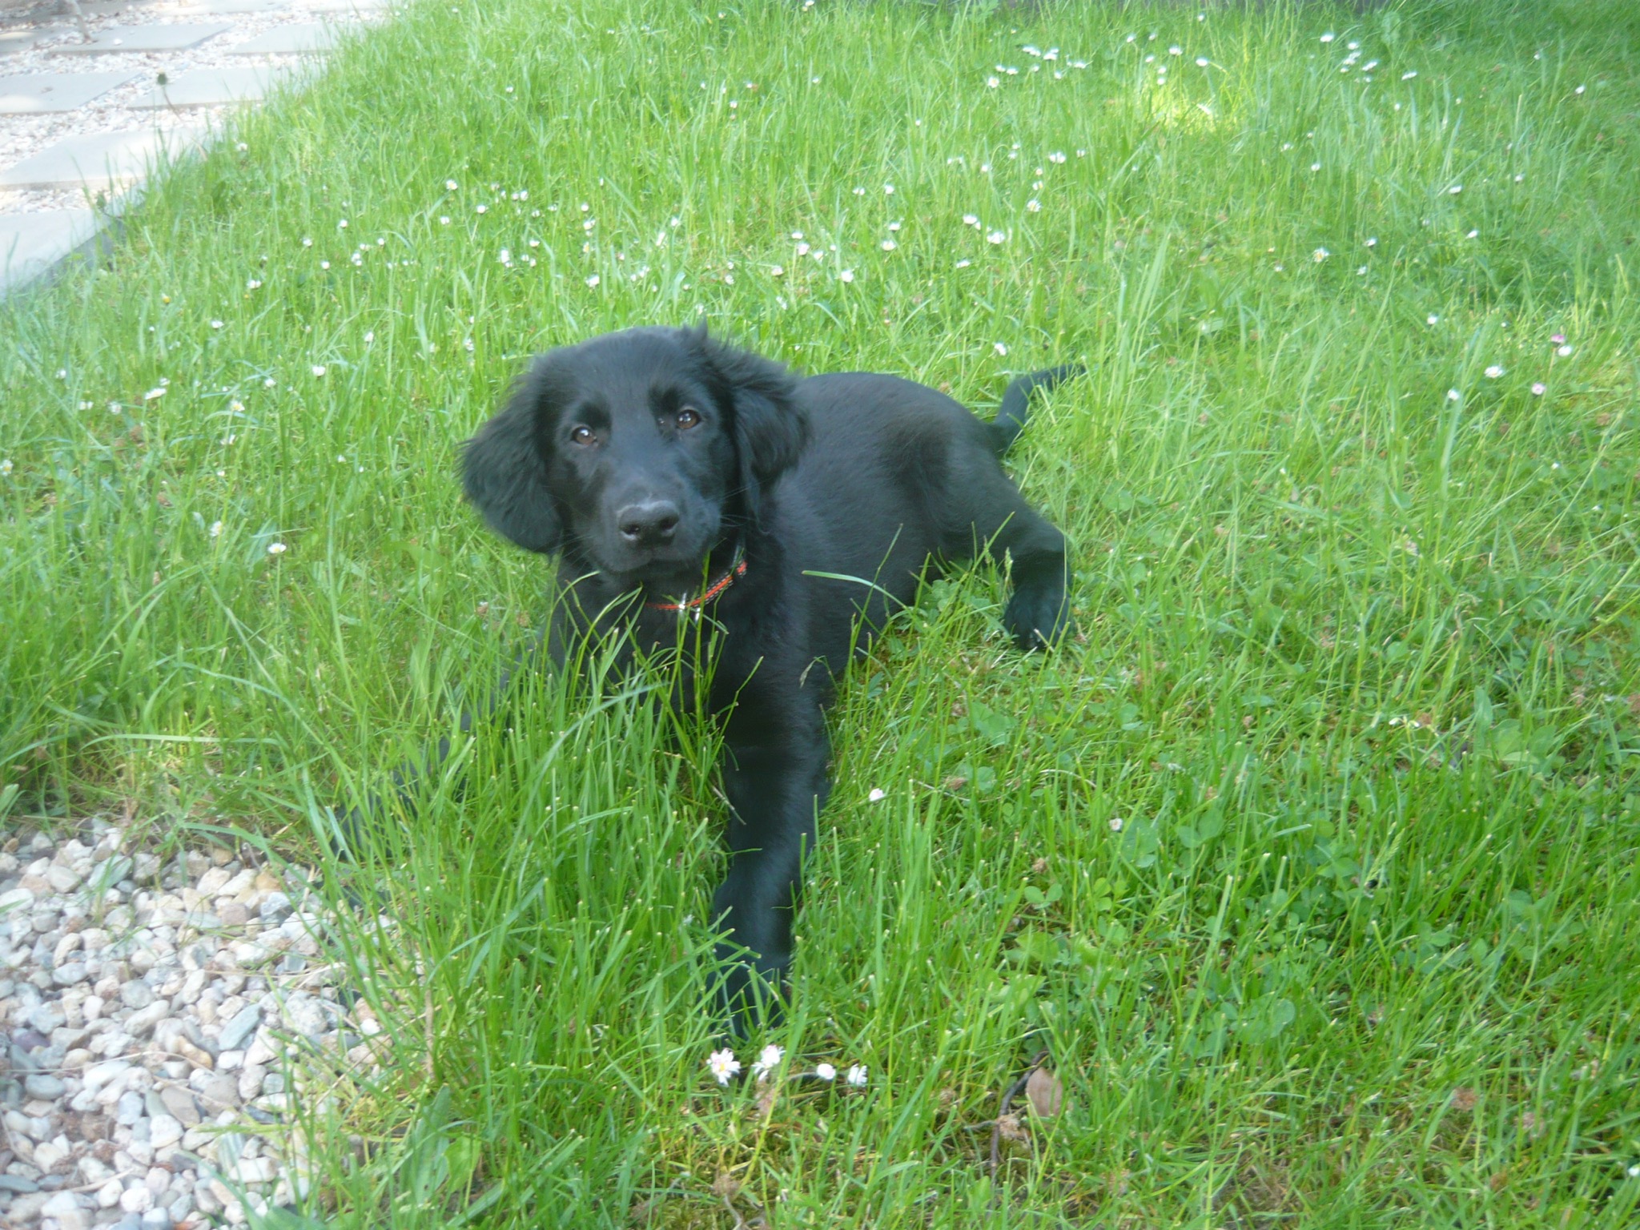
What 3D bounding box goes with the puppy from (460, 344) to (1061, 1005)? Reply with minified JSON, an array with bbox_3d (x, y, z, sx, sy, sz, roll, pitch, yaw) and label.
[{"bbox_3d":[-0.027,-0.082,1.111,0.330,0.320,0.640,15,34,24],"label":"puppy"}]

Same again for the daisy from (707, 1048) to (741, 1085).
[{"bbox_3d":[-0.051,0.239,0.827,0.018,0.016,0.016,0,31,0],"label":"daisy"}]

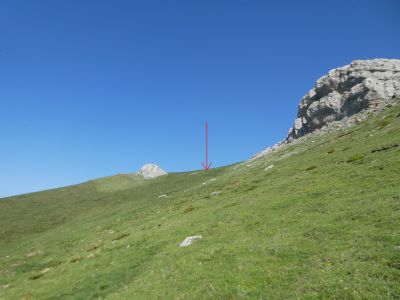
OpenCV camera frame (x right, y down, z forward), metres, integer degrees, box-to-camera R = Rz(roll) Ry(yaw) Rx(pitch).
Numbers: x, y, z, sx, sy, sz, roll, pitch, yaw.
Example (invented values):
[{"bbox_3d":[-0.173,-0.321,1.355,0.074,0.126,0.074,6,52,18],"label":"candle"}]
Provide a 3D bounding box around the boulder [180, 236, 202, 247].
[{"bbox_3d":[-0.199,2.152,6.500,0.500,0.200,0.360,0,-4,0],"label":"boulder"}]

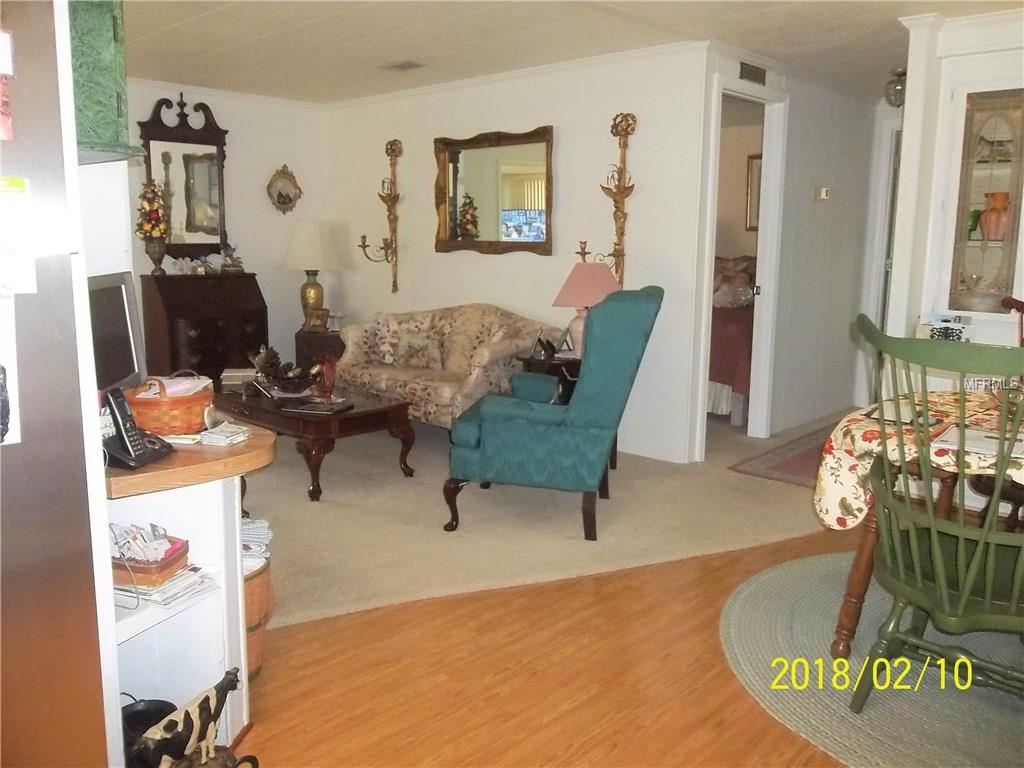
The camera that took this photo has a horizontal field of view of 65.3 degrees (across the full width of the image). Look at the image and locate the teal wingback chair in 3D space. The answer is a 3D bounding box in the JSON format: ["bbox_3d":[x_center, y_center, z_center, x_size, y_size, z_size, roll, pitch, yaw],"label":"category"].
[{"bbox_3d":[0.216,0.076,3.612,0.887,1.069,0.737,3,9,11],"label":"teal wingback chair"}]

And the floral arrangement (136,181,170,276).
[{"bbox_3d":[-2.581,-1.110,5.750,0.247,0.676,0.247,10,14,43],"label":"floral arrangement"}]

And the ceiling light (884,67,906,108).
[{"bbox_3d":[2.361,-1.801,4.862,0.170,0.240,0.170,5,10,25],"label":"ceiling light"}]

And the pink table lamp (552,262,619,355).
[{"bbox_3d":[0.445,-0.428,4.680,0.403,0.550,0.403,1,10,0],"label":"pink table lamp"}]

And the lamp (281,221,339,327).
[{"bbox_3d":[-1.587,-0.840,6.250,0.463,0.861,0.463,-1,9,-9],"label":"lamp"}]

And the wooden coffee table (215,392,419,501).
[{"bbox_3d":[-1.184,0.265,4.444,1.264,0.393,0.626,9,12,41],"label":"wooden coffee table"}]

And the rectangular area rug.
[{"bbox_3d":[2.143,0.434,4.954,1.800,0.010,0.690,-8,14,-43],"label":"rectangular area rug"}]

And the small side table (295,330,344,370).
[{"bbox_3d":[-1.447,-0.127,6.332,0.456,0.570,0.526,-1,9,-9],"label":"small side table"}]

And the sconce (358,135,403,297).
[{"bbox_3d":[-1.005,-1.302,6.211,0.315,1.182,0.239,10,14,43],"label":"sconce"}]

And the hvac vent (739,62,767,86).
[{"bbox_3d":[1.404,-1.808,4.668,0.020,0.096,0.339,9,12,41],"label":"hvac vent"}]

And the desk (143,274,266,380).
[{"bbox_3d":[-2.303,-0.322,6.060,0.454,0.975,0.756,10,14,43],"label":"desk"}]

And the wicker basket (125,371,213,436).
[{"bbox_3d":[-0.936,0.047,2.200,0.180,0.160,0.195,0,10,-8],"label":"wicker basket"}]

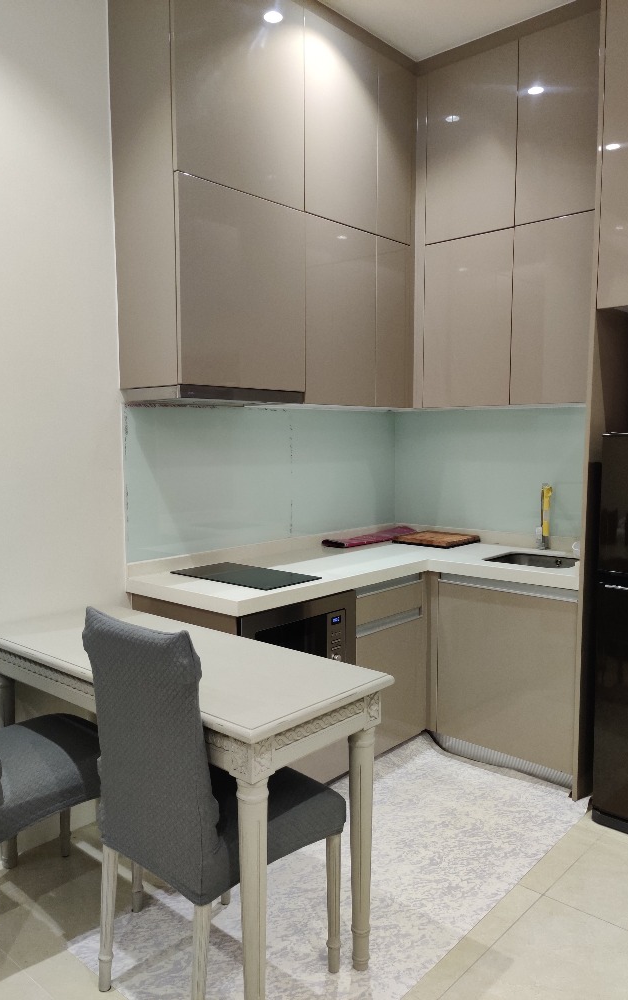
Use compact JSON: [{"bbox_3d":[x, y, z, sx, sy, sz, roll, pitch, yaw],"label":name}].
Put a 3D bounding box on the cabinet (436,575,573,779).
[{"bbox_3d":[0.937,0.654,3.345,0.632,0.714,0.566,4,7,41],"label":"cabinet"}]

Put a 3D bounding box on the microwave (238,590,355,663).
[{"bbox_3d":[-0.196,0.537,2.887,0.422,0.385,0.598,4,7,41],"label":"microwave"}]

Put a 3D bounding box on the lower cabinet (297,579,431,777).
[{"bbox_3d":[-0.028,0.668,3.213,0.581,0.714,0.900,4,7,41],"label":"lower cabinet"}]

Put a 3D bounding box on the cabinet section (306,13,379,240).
[{"bbox_3d":[-0.017,-1.519,3.280,0.359,0.756,0.466,4,7,41],"label":"cabinet section"}]

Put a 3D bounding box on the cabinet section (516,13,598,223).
[{"bbox_3d":[1.112,-1.516,3.232,0.408,0.756,0.362,4,7,41],"label":"cabinet section"}]

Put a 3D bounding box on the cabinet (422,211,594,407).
[{"bbox_3d":[0.929,-0.776,3.388,0.866,0.731,0.321,4,7,41],"label":"cabinet"}]

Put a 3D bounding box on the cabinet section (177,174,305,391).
[{"bbox_3d":[-0.374,-0.761,2.936,0.359,0.694,0.620,4,7,41],"label":"cabinet section"}]

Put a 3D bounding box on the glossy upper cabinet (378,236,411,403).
[{"bbox_3d":[0.232,-0.791,3.579,0.331,0.731,0.260,4,7,41],"label":"glossy upper cabinet"}]

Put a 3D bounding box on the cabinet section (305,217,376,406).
[{"bbox_3d":[-0.016,-0.774,3.345,0.359,0.740,0.466,4,7,41],"label":"cabinet section"}]

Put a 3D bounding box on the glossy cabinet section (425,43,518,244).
[{"bbox_3d":[0.793,-1.540,3.511,0.441,0.756,0.362,4,7,41],"label":"glossy cabinet section"}]

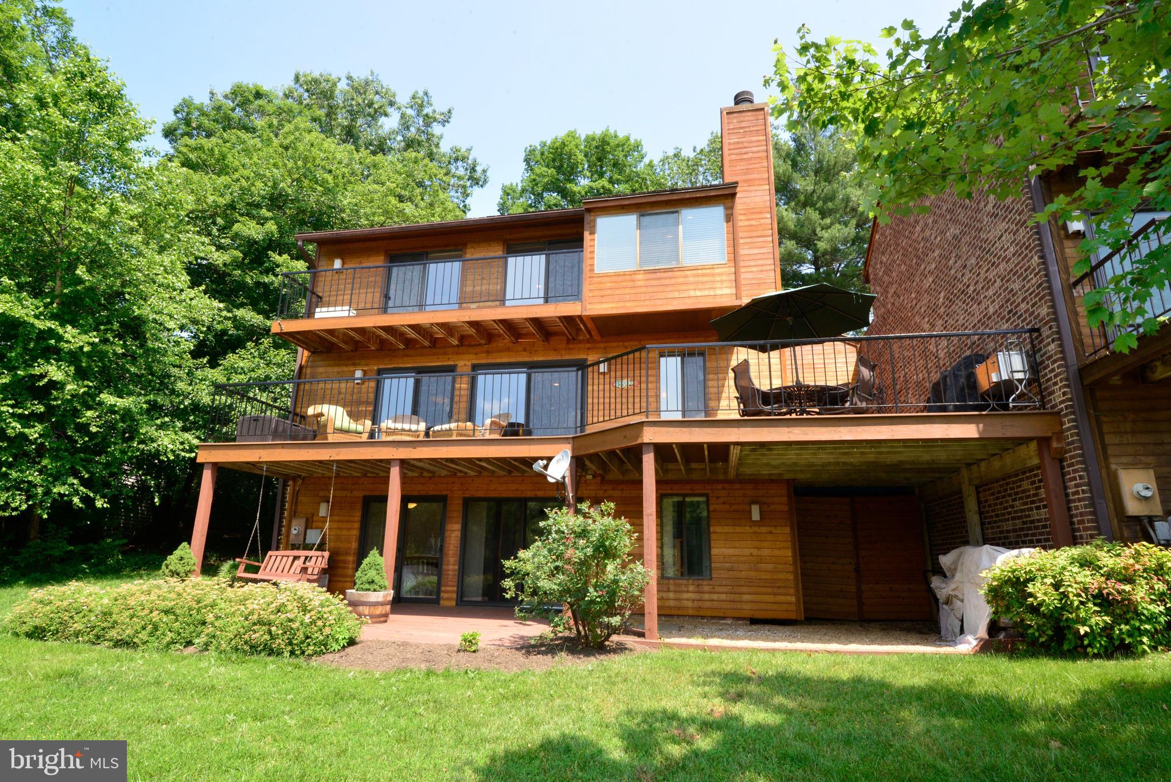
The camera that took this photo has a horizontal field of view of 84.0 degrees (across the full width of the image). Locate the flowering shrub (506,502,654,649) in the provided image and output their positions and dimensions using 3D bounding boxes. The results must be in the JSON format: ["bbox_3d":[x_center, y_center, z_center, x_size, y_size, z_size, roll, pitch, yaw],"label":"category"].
[{"bbox_3d":[-0.127,2.200,8.072,1.853,1.750,1.640,-2,-14,10],"label":"flowering shrub"}]

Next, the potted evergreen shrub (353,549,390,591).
[{"bbox_3d":[-3.028,2.534,9.226,0.510,0.580,0.510,-2,-15,11],"label":"potted evergreen shrub"}]

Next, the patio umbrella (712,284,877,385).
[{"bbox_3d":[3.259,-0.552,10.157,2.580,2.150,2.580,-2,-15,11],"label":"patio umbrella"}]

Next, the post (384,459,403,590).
[{"bbox_3d":[-3.021,2.267,10.134,0.140,2.390,0.140,-2,-15,11],"label":"post"}]

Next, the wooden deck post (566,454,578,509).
[{"bbox_3d":[-0.222,2.166,9.576,0.140,2.390,0.140,-2,-15,11],"label":"wooden deck post"}]

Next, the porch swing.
[{"bbox_3d":[-4.980,2.242,10.953,1.350,1.970,0.700,-4,-16,17],"label":"porch swing"}]

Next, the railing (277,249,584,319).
[{"bbox_3d":[-2.961,-1.852,13.112,6.163,1.027,1.303,-2,-14,10],"label":"railing"}]

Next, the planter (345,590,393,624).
[{"bbox_3d":[-3.167,3.136,9.491,0.670,0.421,0.670,-2,-14,10],"label":"planter"}]

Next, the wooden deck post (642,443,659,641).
[{"bbox_3d":[0.840,1.910,8.441,0.140,2.450,0.140,-2,-15,11],"label":"wooden deck post"}]

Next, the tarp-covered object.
[{"bbox_3d":[4.892,2.497,7.989,1.000,1.180,1.000,-2,-14,10],"label":"tarp-covered object"}]

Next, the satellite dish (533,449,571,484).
[{"bbox_3d":[-0.527,1.068,9.412,0.500,0.500,0.500,12,-18,-34],"label":"satellite dish"}]

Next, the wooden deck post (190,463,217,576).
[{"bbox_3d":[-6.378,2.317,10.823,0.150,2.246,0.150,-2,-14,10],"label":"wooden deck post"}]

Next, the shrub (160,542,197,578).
[{"bbox_3d":[-6.372,2.681,10.187,0.510,0.603,0.510,-2,-14,10],"label":"shrub"}]

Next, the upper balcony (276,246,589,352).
[{"bbox_3d":[-2.989,-1.724,13.086,6.217,1.289,1.343,-2,-14,10],"label":"upper balcony"}]

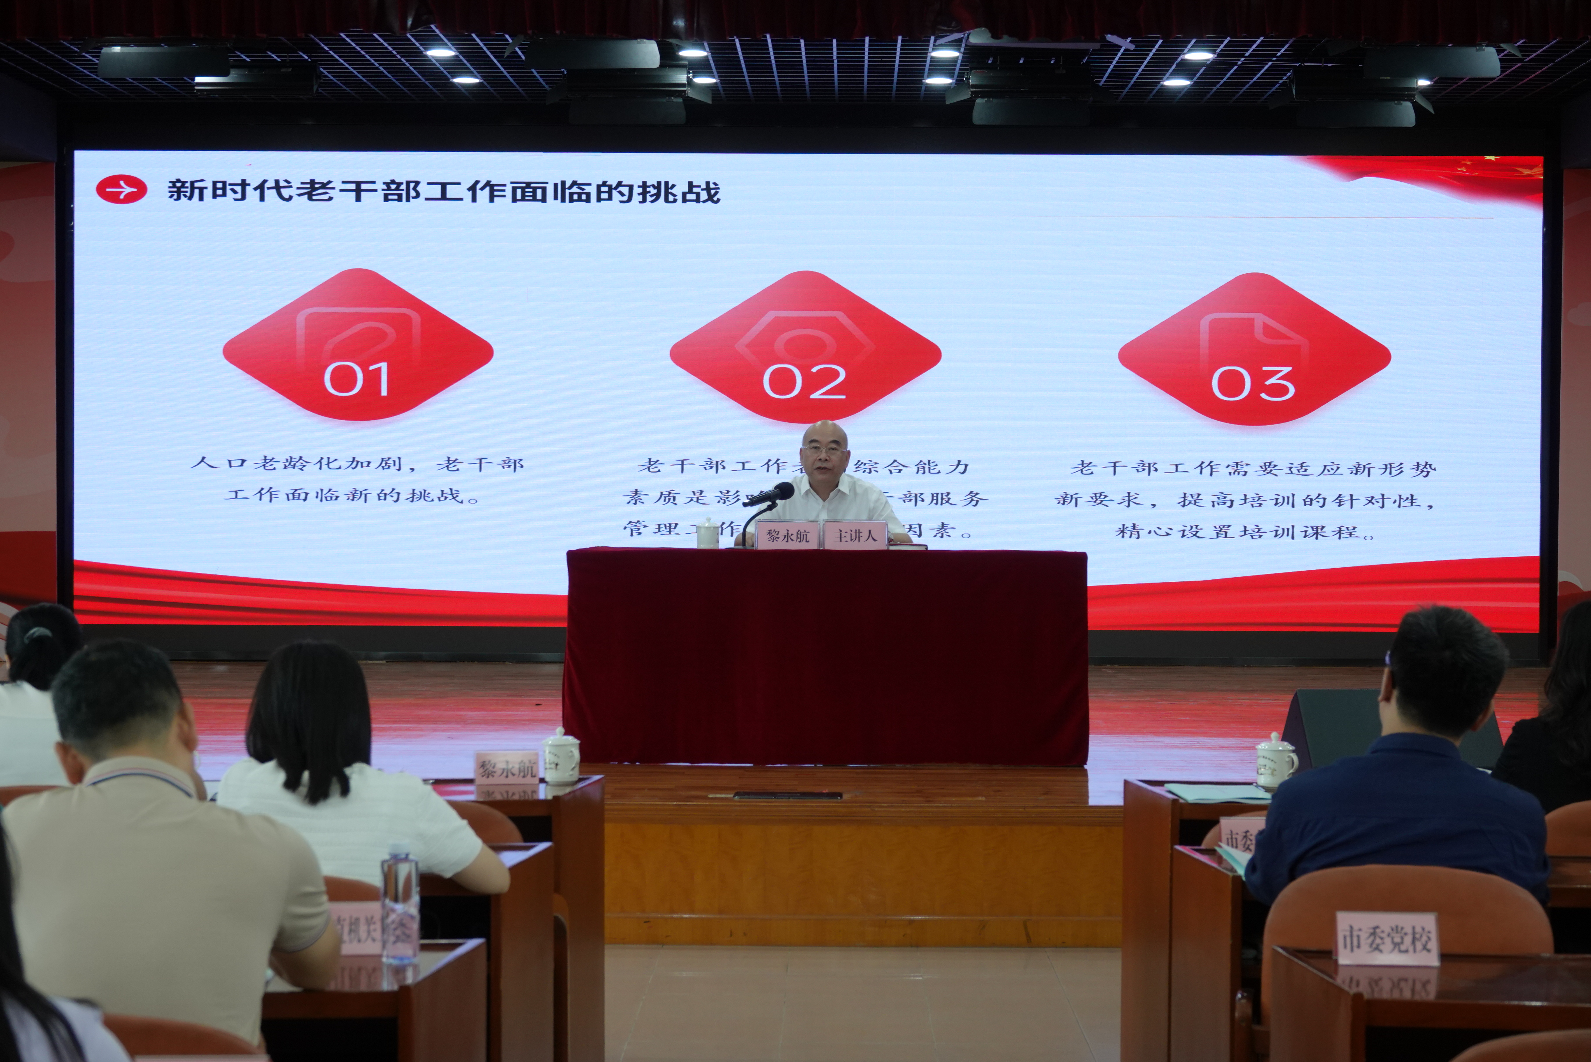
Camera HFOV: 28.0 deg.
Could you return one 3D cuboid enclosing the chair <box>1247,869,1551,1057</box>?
[{"bbox_3d":[0.990,0.955,5.330,0.520,0.860,0.570,0,1,-3],"label":"chair"}]

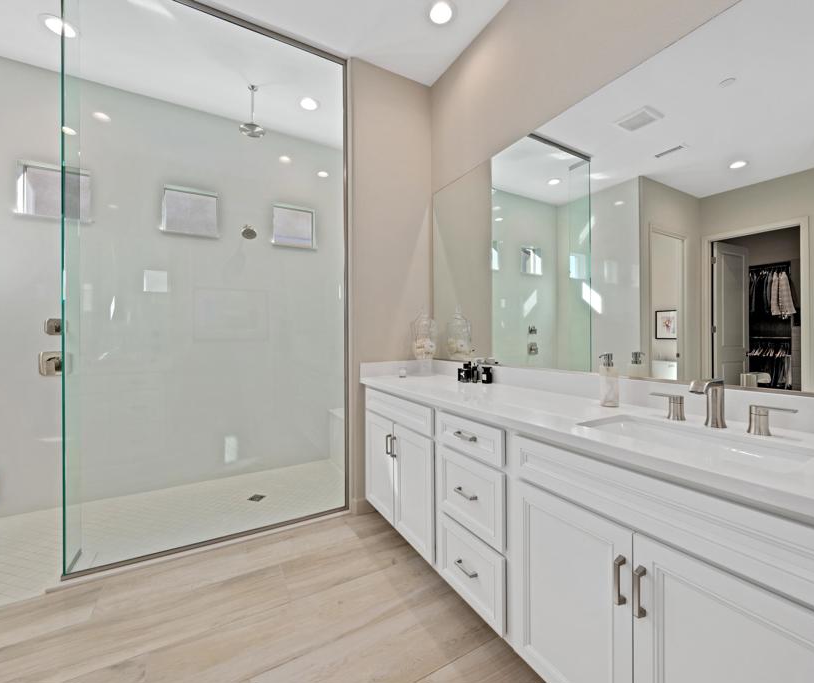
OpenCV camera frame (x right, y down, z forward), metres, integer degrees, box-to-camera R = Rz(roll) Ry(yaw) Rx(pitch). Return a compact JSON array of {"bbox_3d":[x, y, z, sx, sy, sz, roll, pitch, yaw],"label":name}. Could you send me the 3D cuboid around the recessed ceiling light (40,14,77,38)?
[{"bbox_3d":[-2.083,-1.888,2.046,0.165,0.025,0.165,0,1,-29],"label":"recessed ceiling light"}]

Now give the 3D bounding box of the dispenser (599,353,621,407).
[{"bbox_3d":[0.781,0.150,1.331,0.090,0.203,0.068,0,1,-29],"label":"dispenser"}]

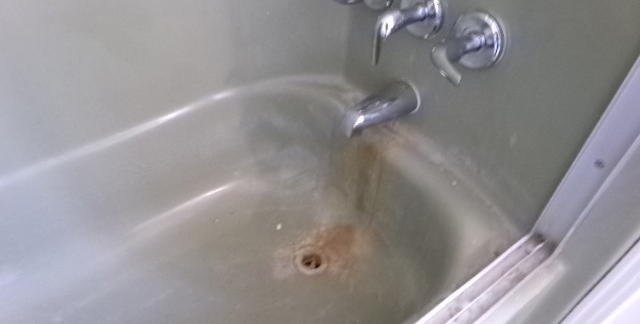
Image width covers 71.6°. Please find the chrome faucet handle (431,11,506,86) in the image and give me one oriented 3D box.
[{"bbox_3d":[0.184,-0.145,0.589,0.095,0.083,0.095,-26,51,-26],"label":"chrome faucet handle"}]

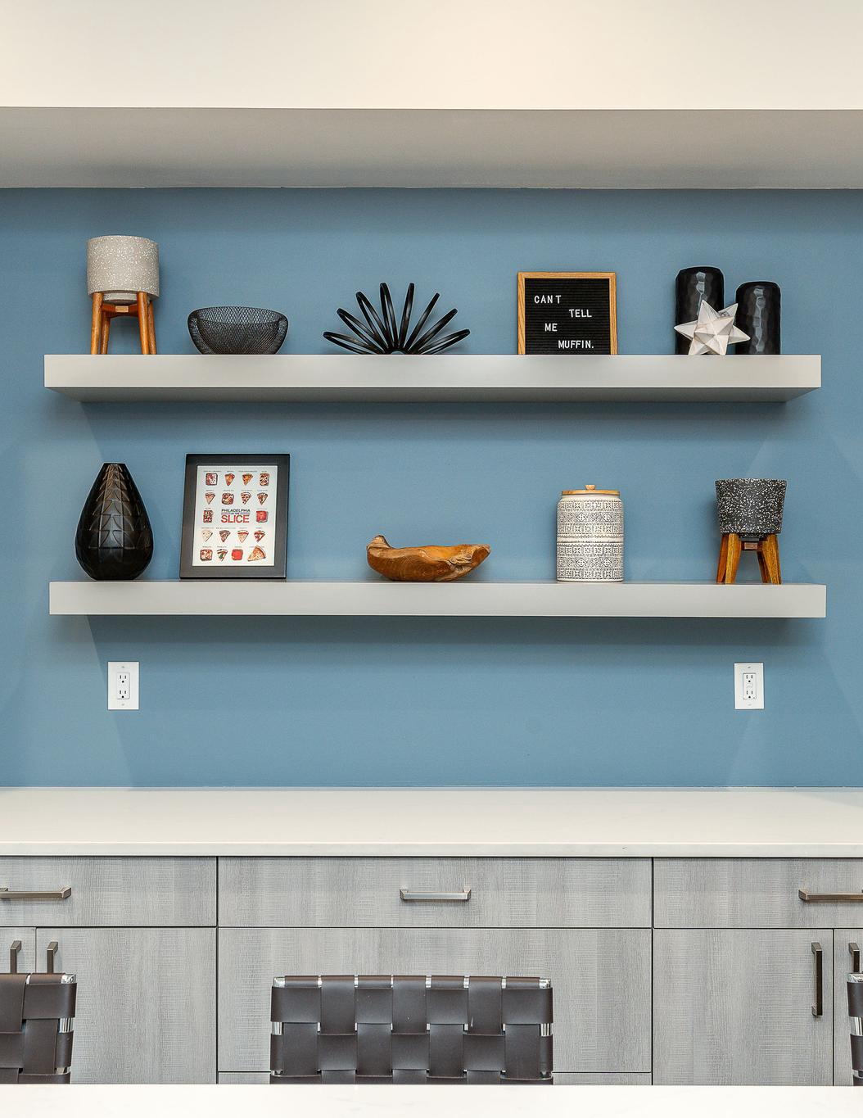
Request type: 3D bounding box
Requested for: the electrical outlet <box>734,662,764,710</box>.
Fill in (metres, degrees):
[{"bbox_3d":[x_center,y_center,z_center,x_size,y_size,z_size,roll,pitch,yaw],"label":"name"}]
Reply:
[{"bbox_3d":[0.820,0.329,3.360,0.074,0.118,0.010,0,0,0],"label":"electrical outlet"}]

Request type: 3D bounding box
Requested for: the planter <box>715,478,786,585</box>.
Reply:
[{"bbox_3d":[0.782,-0.066,3.189,0.175,0.250,0.175,0,0,0],"label":"planter"}]

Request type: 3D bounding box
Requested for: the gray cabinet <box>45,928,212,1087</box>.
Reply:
[{"bbox_3d":[-0.640,1.085,2.990,0.377,0.620,0.510,0,0,0],"label":"gray cabinet"}]

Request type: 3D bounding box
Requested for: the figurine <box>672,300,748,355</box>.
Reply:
[{"bbox_3d":[0.675,-0.548,3.136,0.185,0.144,0.166,0,0,0],"label":"figurine"}]

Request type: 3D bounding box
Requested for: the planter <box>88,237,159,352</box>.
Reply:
[{"bbox_3d":[-0.757,-0.626,3.200,0.177,0.298,0.177,0,0,0],"label":"planter"}]

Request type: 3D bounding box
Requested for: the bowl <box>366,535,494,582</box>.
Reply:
[{"bbox_3d":[-0.006,-0.001,3.200,0.304,0.114,0.200,0,0,0],"label":"bowl"}]

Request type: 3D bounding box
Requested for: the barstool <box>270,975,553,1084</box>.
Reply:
[{"bbox_3d":[-0.029,1.066,1.700,0.420,0.900,0.480,0,0,0],"label":"barstool"}]

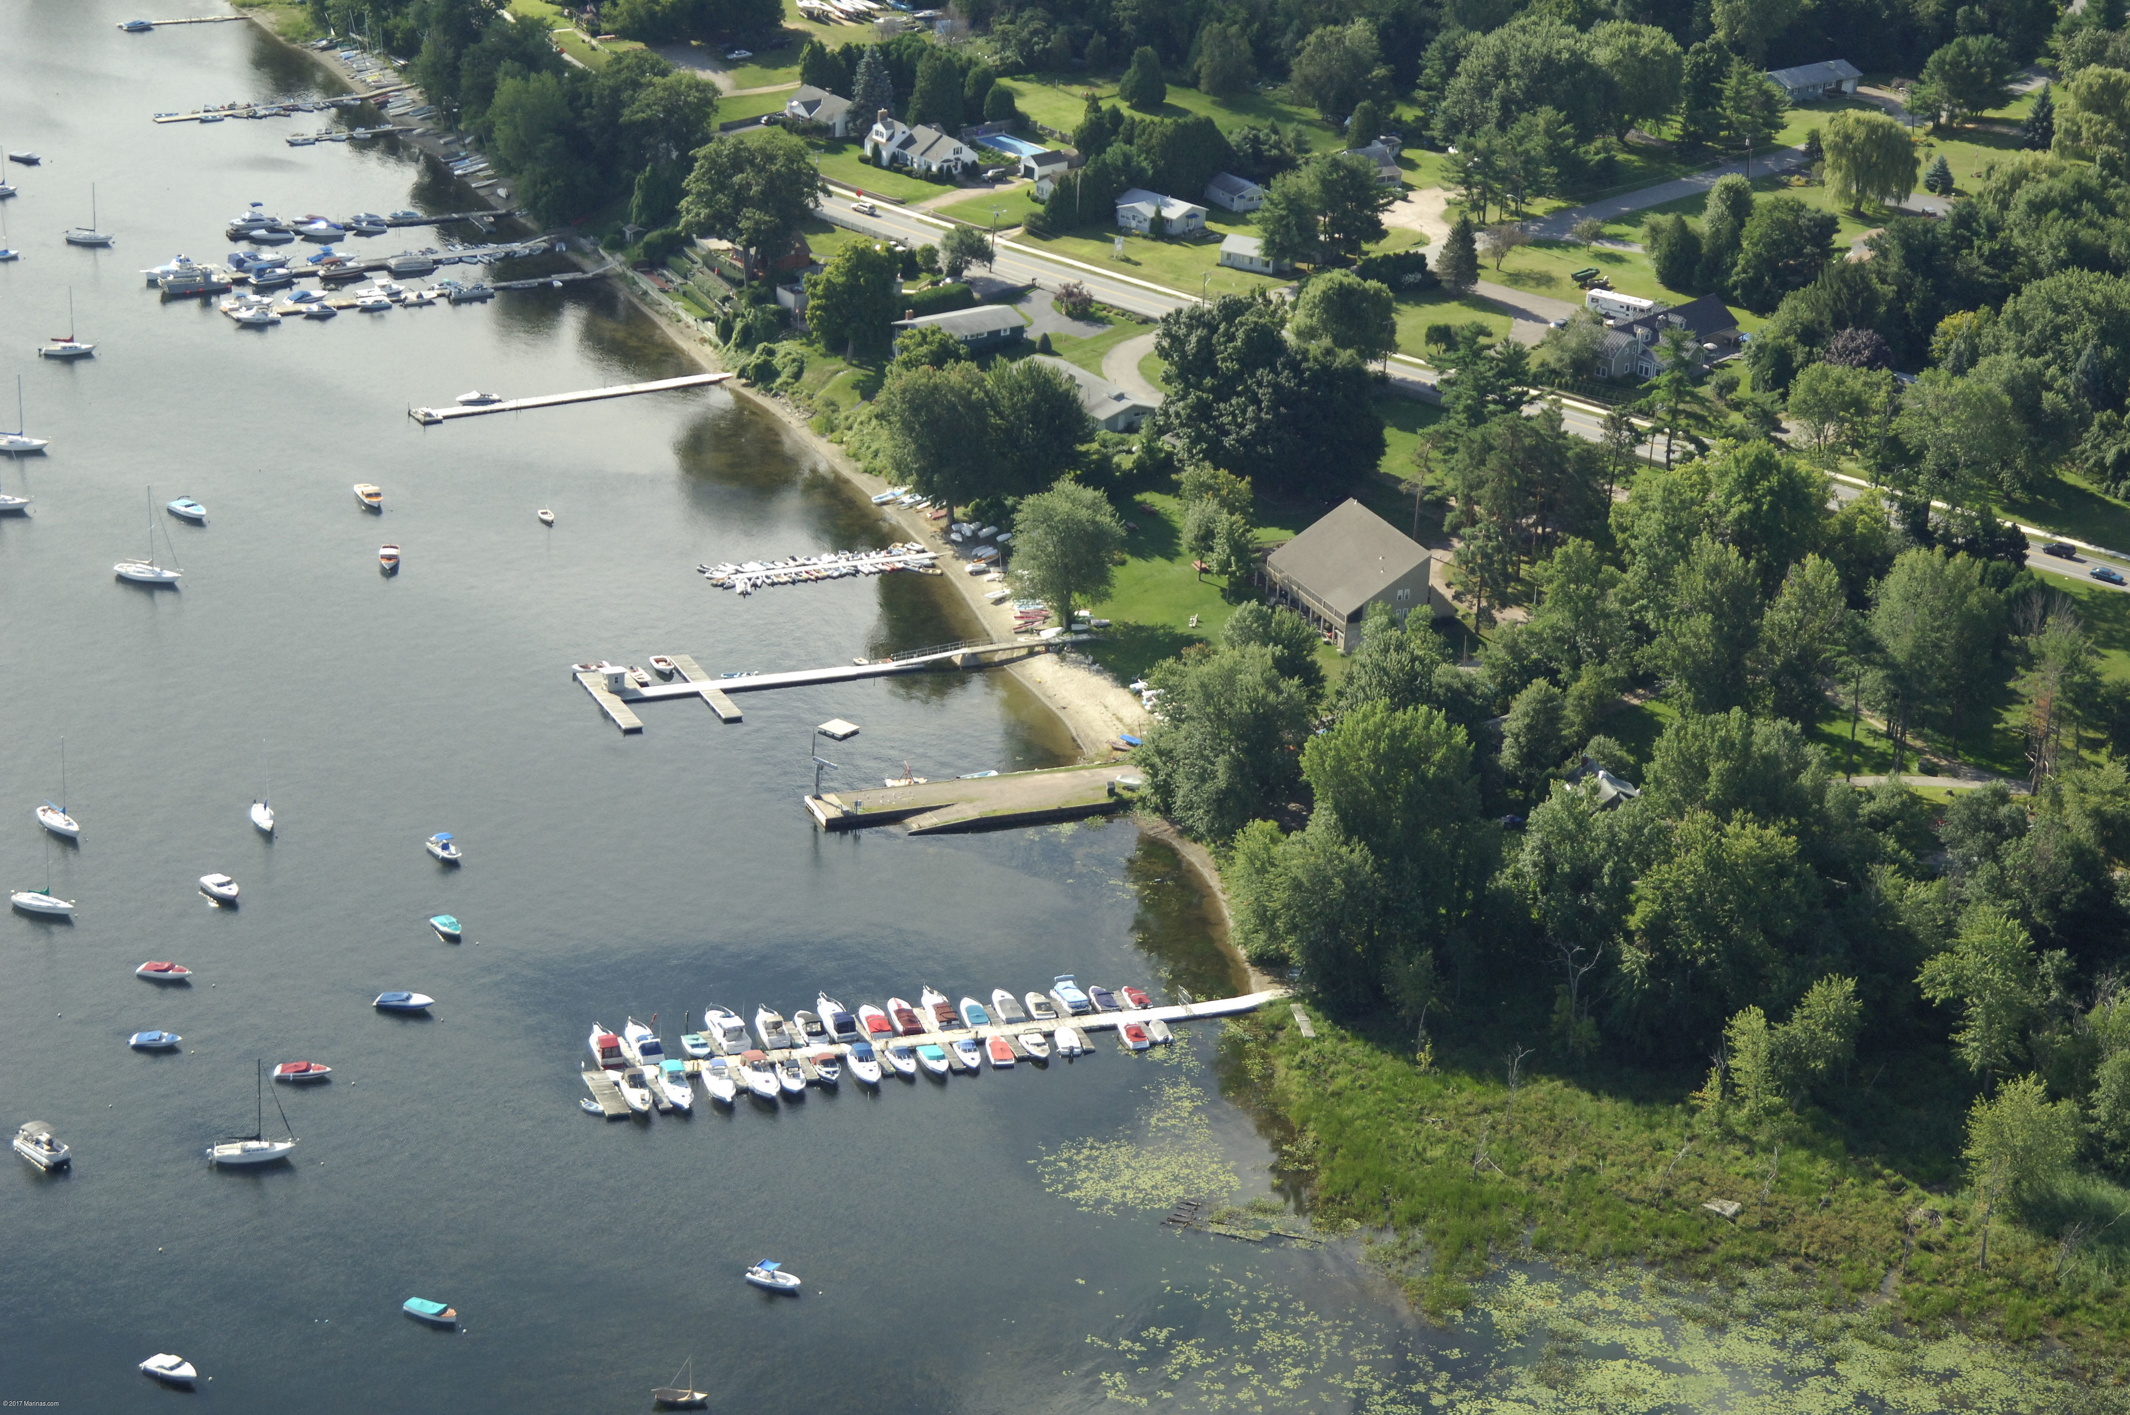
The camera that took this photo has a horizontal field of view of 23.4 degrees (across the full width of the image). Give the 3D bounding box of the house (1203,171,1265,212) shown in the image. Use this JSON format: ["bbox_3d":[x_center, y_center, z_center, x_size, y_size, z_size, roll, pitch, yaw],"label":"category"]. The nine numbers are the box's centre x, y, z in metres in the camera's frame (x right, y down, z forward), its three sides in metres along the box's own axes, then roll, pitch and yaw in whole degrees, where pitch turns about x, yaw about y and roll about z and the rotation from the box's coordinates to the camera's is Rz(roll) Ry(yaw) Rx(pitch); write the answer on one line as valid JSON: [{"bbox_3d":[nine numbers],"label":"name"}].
[{"bbox_3d":[29.498,-87.614,873.230,7.290,3.940,9.160,-11,25,-29],"label":"house"}]

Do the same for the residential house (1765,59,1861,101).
[{"bbox_3d":[142.710,-121.160,990.200,19.670,4.640,10.780,-14,27,-35],"label":"residential house"}]

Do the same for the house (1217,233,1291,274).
[{"bbox_3d":[32.830,-78.060,881.840,9.920,4.790,7.150,12,24,24],"label":"house"}]

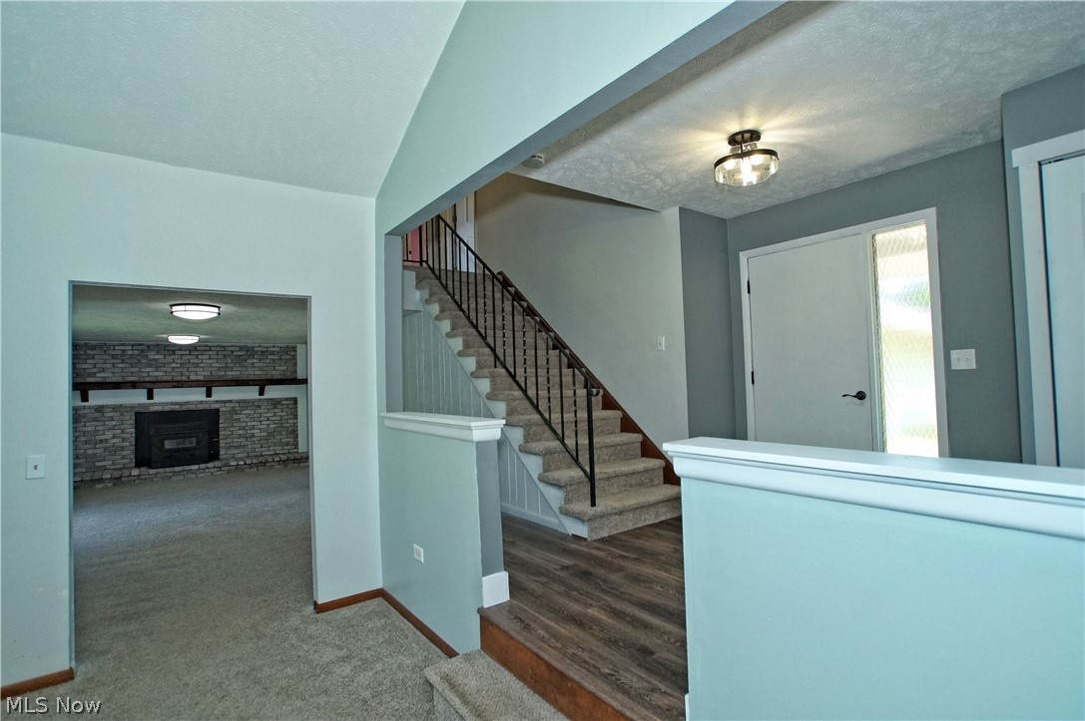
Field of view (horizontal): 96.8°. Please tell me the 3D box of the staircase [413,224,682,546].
[{"bbox_3d":[-0.151,-0.247,4.763,1.050,3.120,2.760,-1,-2,-37],"label":"staircase"}]

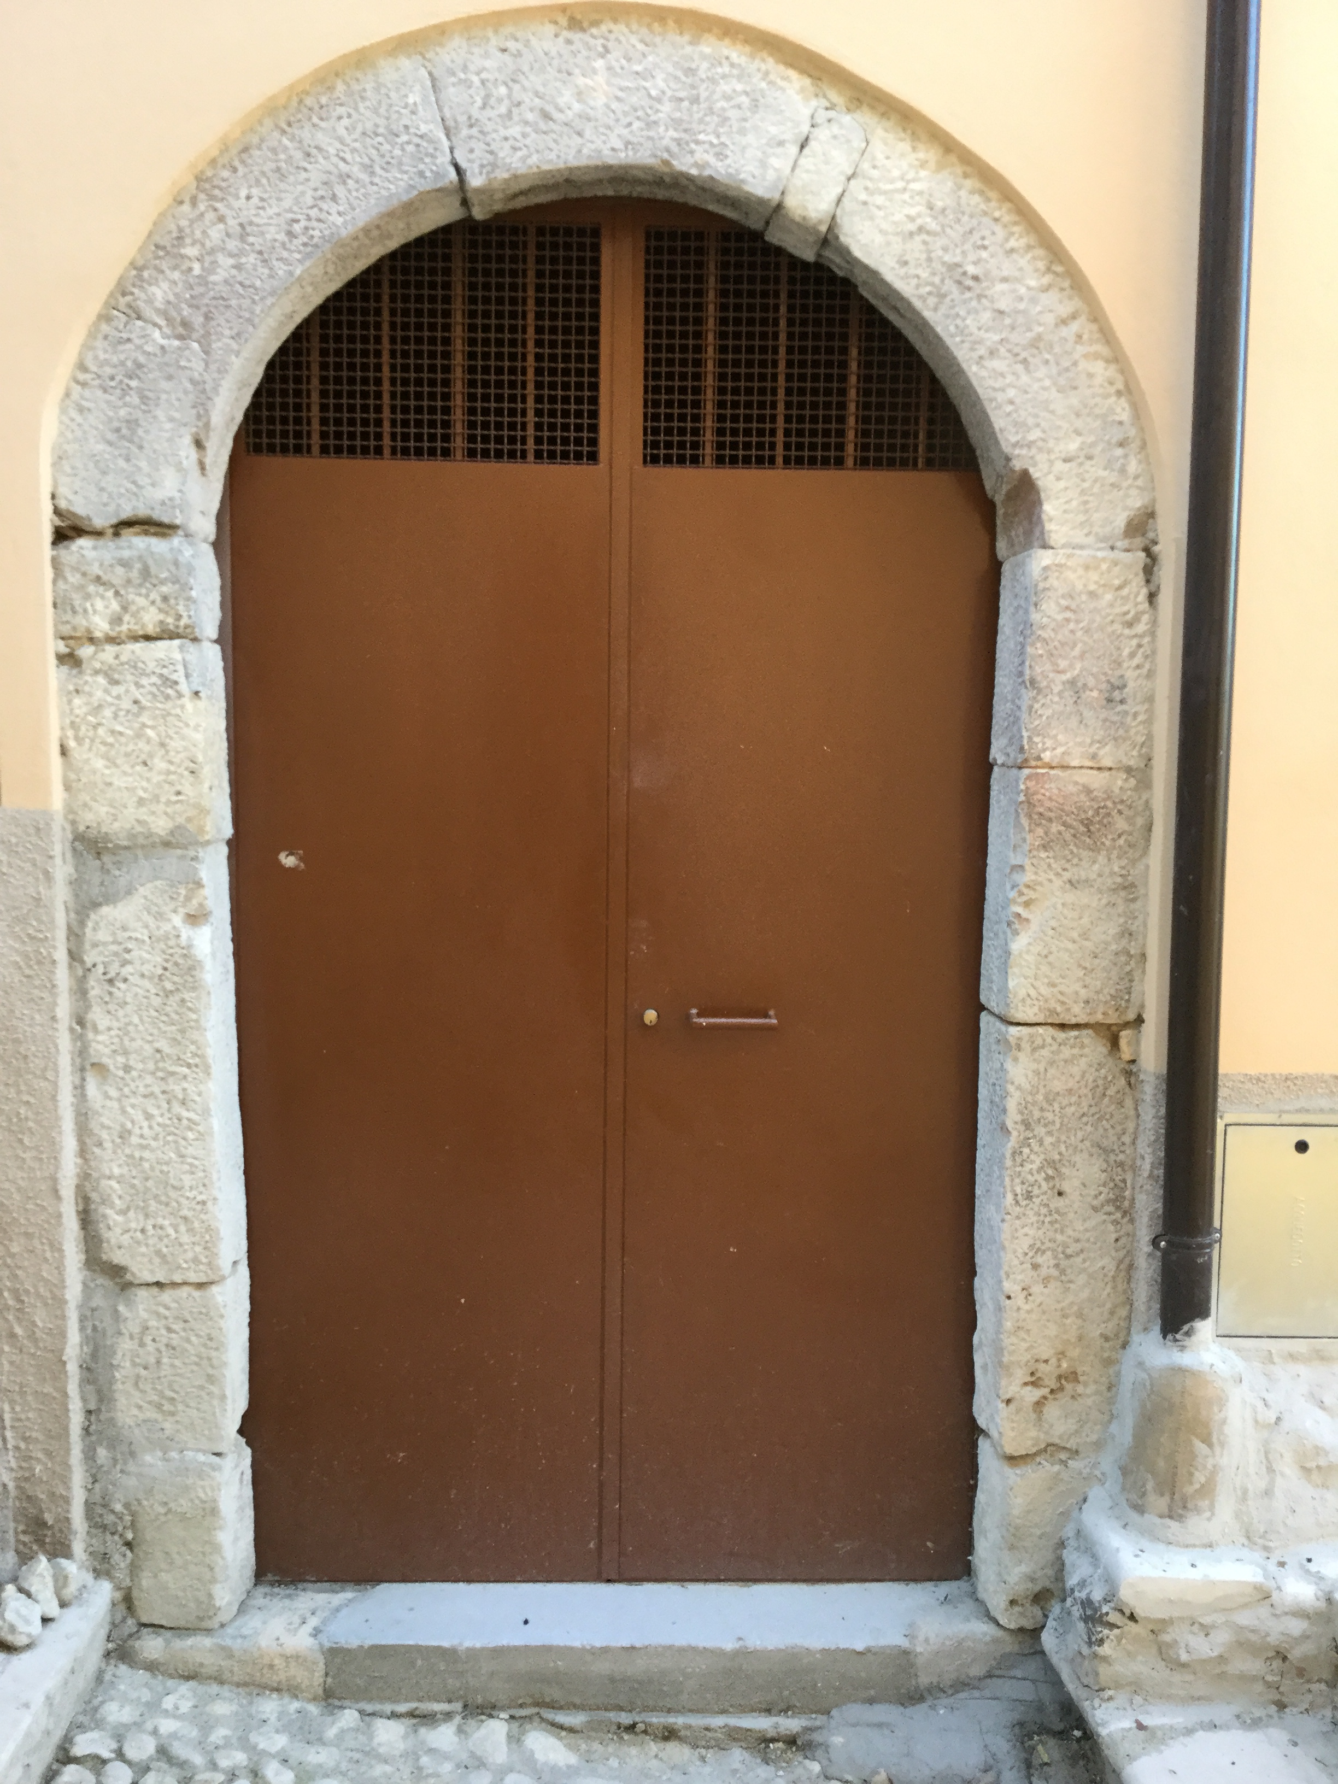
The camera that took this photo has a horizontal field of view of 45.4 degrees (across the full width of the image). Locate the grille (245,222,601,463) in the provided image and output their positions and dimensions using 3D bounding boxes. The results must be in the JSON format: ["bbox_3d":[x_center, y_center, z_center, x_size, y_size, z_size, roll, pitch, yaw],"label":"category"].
[{"bbox_3d":[-0.413,-0.930,2.702,0.600,0.395,0.030,1,5,-2],"label":"grille"}]

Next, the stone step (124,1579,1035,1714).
[{"bbox_3d":[-0.148,1.319,2.807,1.542,0.117,0.227,1,5,-2],"label":"stone step"}]

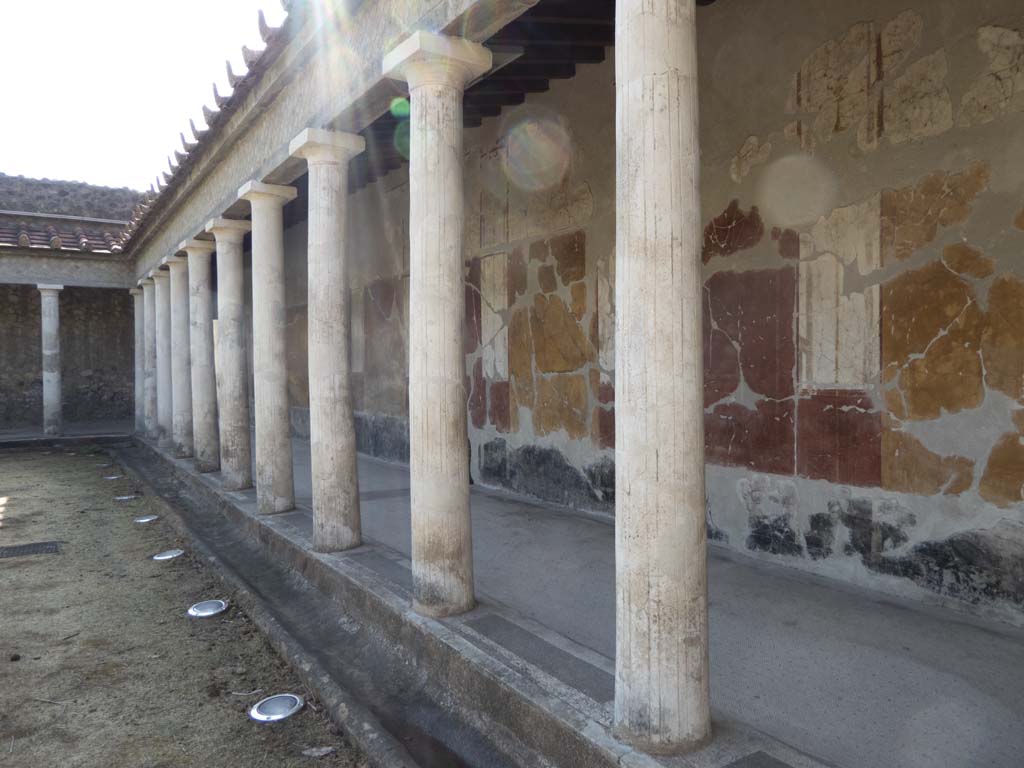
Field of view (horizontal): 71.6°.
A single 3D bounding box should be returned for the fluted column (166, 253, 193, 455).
[{"bbox_3d":[-4.950,-0.386,10.693,0.420,2.961,0.420,-2,2,-34],"label":"fluted column"}]

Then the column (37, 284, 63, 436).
[{"bbox_3d":[-9.454,-0.438,14.603,0.445,3.091,0.445,-2,2,-34],"label":"column"}]

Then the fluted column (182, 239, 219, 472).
[{"bbox_3d":[-4.044,-0.361,9.332,0.420,2.961,0.420,-2,2,-34],"label":"fluted column"}]

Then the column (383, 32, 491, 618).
[{"bbox_3d":[-0.384,-0.264,3.833,0.420,2.961,0.420,-2,2,-34],"label":"column"}]

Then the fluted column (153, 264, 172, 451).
[{"bbox_3d":[-5.862,-0.410,12.063,0.420,2.961,0.420,-2,2,-34],"label":"fluted column"}]

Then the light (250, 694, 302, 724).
[{"bbox_3d":[-1.089,1.502,3.296,0.235,0.035,0.235,-1,2,0],"label":"light"}]

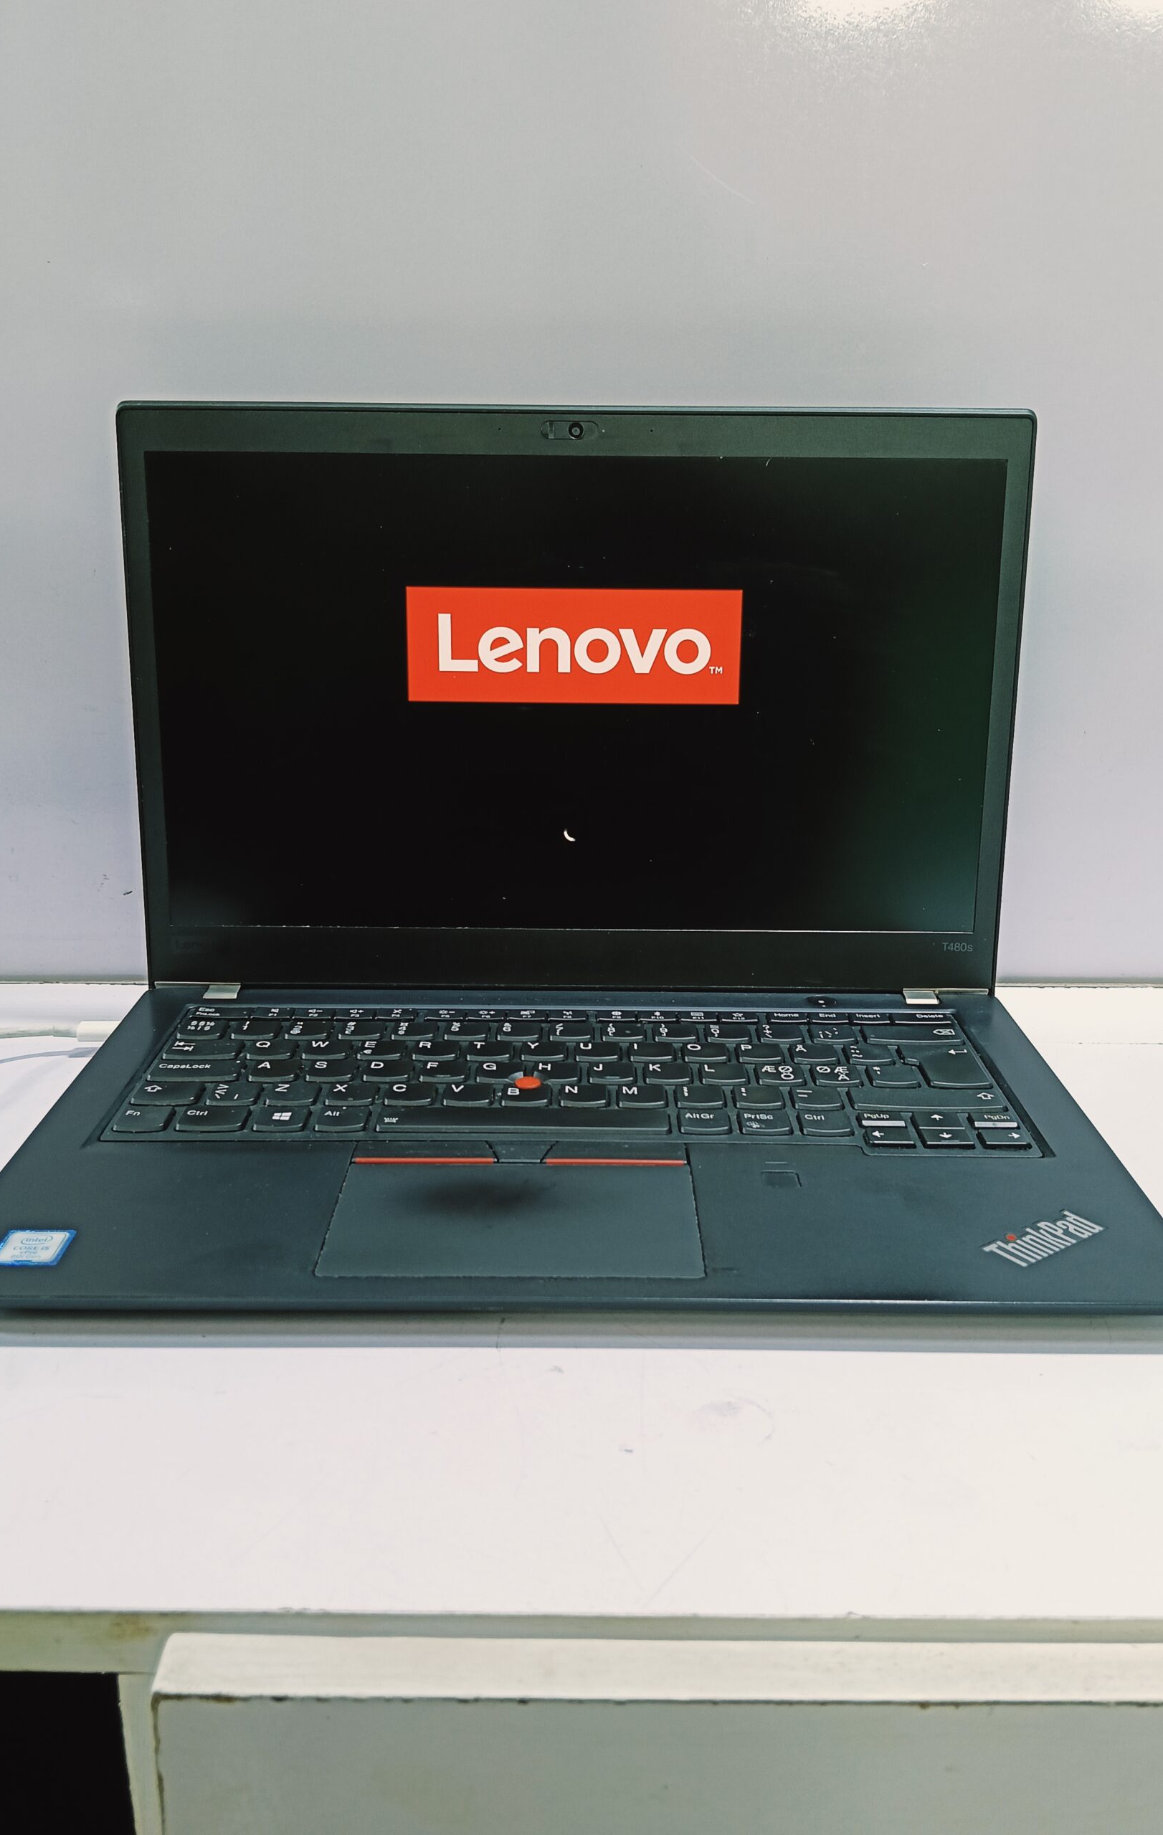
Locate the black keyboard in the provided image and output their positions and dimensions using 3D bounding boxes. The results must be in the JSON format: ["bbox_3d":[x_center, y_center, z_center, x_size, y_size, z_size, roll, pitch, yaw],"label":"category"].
[{"bbox_3d":[-0.004,0.054,0.492,0.288,0.005,0.119,1,18,0],"label":"black keyboard"}]

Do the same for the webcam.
[{"bbox_3d":[-0.004,-0.175,0.515,0.021,0.007,0.004,1,12,0],"label":"webcam"}]

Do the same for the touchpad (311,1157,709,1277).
[{"bbox_3d":[-0.018,0.084,0.398,0.100,0.003,0.061,1,18,0],"label":"touchpad"}]

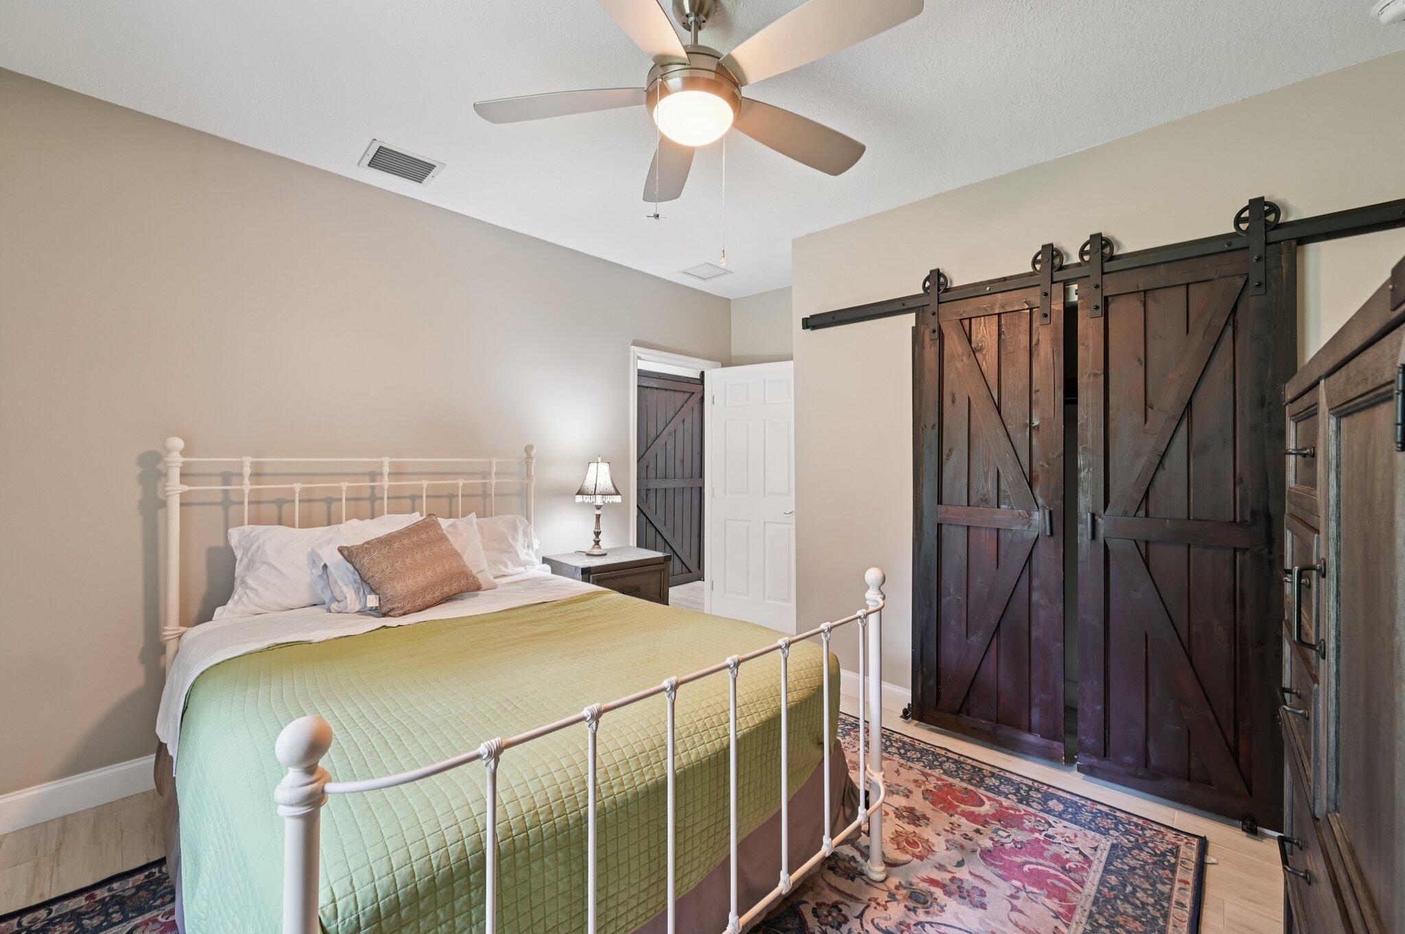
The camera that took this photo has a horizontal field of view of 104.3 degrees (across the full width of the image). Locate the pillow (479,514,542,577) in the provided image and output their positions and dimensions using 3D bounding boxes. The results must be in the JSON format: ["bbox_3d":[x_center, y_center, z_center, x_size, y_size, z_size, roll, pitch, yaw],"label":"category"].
[{"bbox_3d":[-1.177,0.397,2.768,0.675,0.417,0.169,-1,-37,-45],"label":"pillow"}]

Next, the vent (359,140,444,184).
[{"bbox_3d":[-1.396,-1.395,2.538,0.288,0.020,0.298,1,1,45],"label":"vent"}]

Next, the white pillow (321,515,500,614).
[{"bbox_3d":[-1.224,0.386,2.325,0.635,0.417,0.164,-1,-37,-45],"label":"white pillow"}]

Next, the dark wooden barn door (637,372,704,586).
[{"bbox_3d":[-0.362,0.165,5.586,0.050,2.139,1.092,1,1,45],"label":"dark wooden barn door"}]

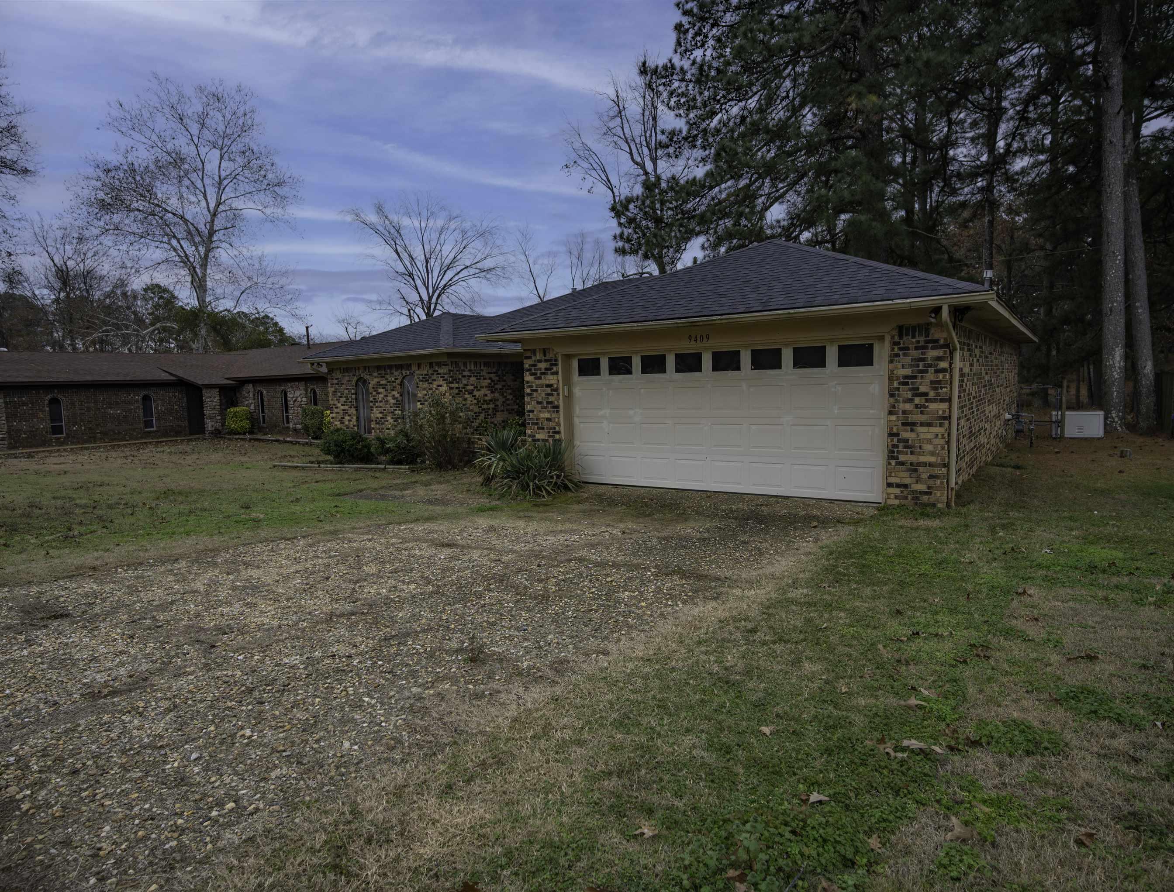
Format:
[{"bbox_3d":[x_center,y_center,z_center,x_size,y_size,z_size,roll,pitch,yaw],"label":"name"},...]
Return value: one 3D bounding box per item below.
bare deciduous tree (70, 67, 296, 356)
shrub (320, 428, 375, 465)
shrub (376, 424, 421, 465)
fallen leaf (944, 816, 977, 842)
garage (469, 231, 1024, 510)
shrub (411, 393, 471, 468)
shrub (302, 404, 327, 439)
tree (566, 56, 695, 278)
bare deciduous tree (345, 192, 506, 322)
[{"bbox_3d":[-27.094,-13.297,46.061,15.716,23.289,15.716,2,7,35],"label":"bare deciduous tree"},{"bbox_3d":[-5.872,0.013,16.400,1.350,0.920,1.250,2,7,35],"label":"shrub"},{"bbox_3d":[-4.462,-0.037,15.900,1.100,0.970,1.100,2,7,35],"label":"shrub"},{"bbox_3d":[1.405,1.443,2.524,0.125,0.030,0.105,-2,6,0],"label":"fallen leaf"},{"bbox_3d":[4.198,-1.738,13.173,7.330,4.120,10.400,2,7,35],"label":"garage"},{"bbox_3d":[-3.272,-0.329,15.000,1.400,1.680,1.350,-2,6,0],"label":"shrub"},{"bbox_3d":[-10.834,-0.957,26.600,1.050,1.420,1.050,2,7,35],"label":"shrub"},{"bbox_3d":[2.533,-10.832,35.289,7.800,18.254,7.800,2,7,35],"label":"tree"},{"bbox_3d":[-8.363,-7.054,34.619,8.367,11.736,8.367,2,7,35],"label":"bare deciduous tree"}]

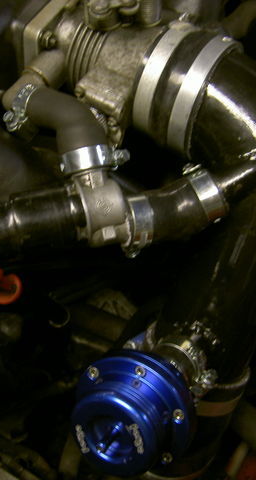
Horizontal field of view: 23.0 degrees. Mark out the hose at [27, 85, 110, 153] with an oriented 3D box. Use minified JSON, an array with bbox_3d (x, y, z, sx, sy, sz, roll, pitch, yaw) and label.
[{"bbox_3d":[-0.040,-0.078,0.405,0.055,0.036,0.046,2,62,-5],"label":"hose"}]

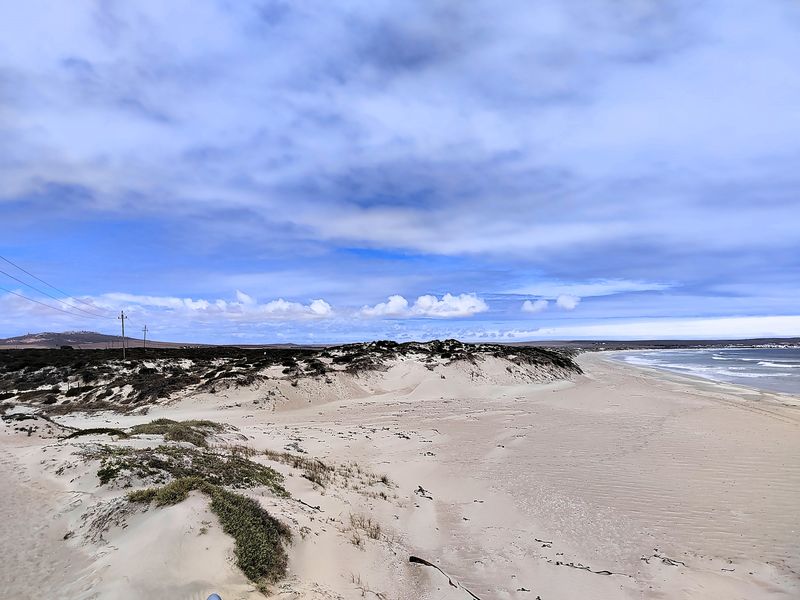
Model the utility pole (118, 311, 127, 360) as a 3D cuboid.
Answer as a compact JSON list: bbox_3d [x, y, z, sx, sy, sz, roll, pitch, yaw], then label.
[{"bbox_3d":[-52.604,6.742,101.245,1.550,9.280,0.280,-3,-3,-24],"label":"utility pole"}]

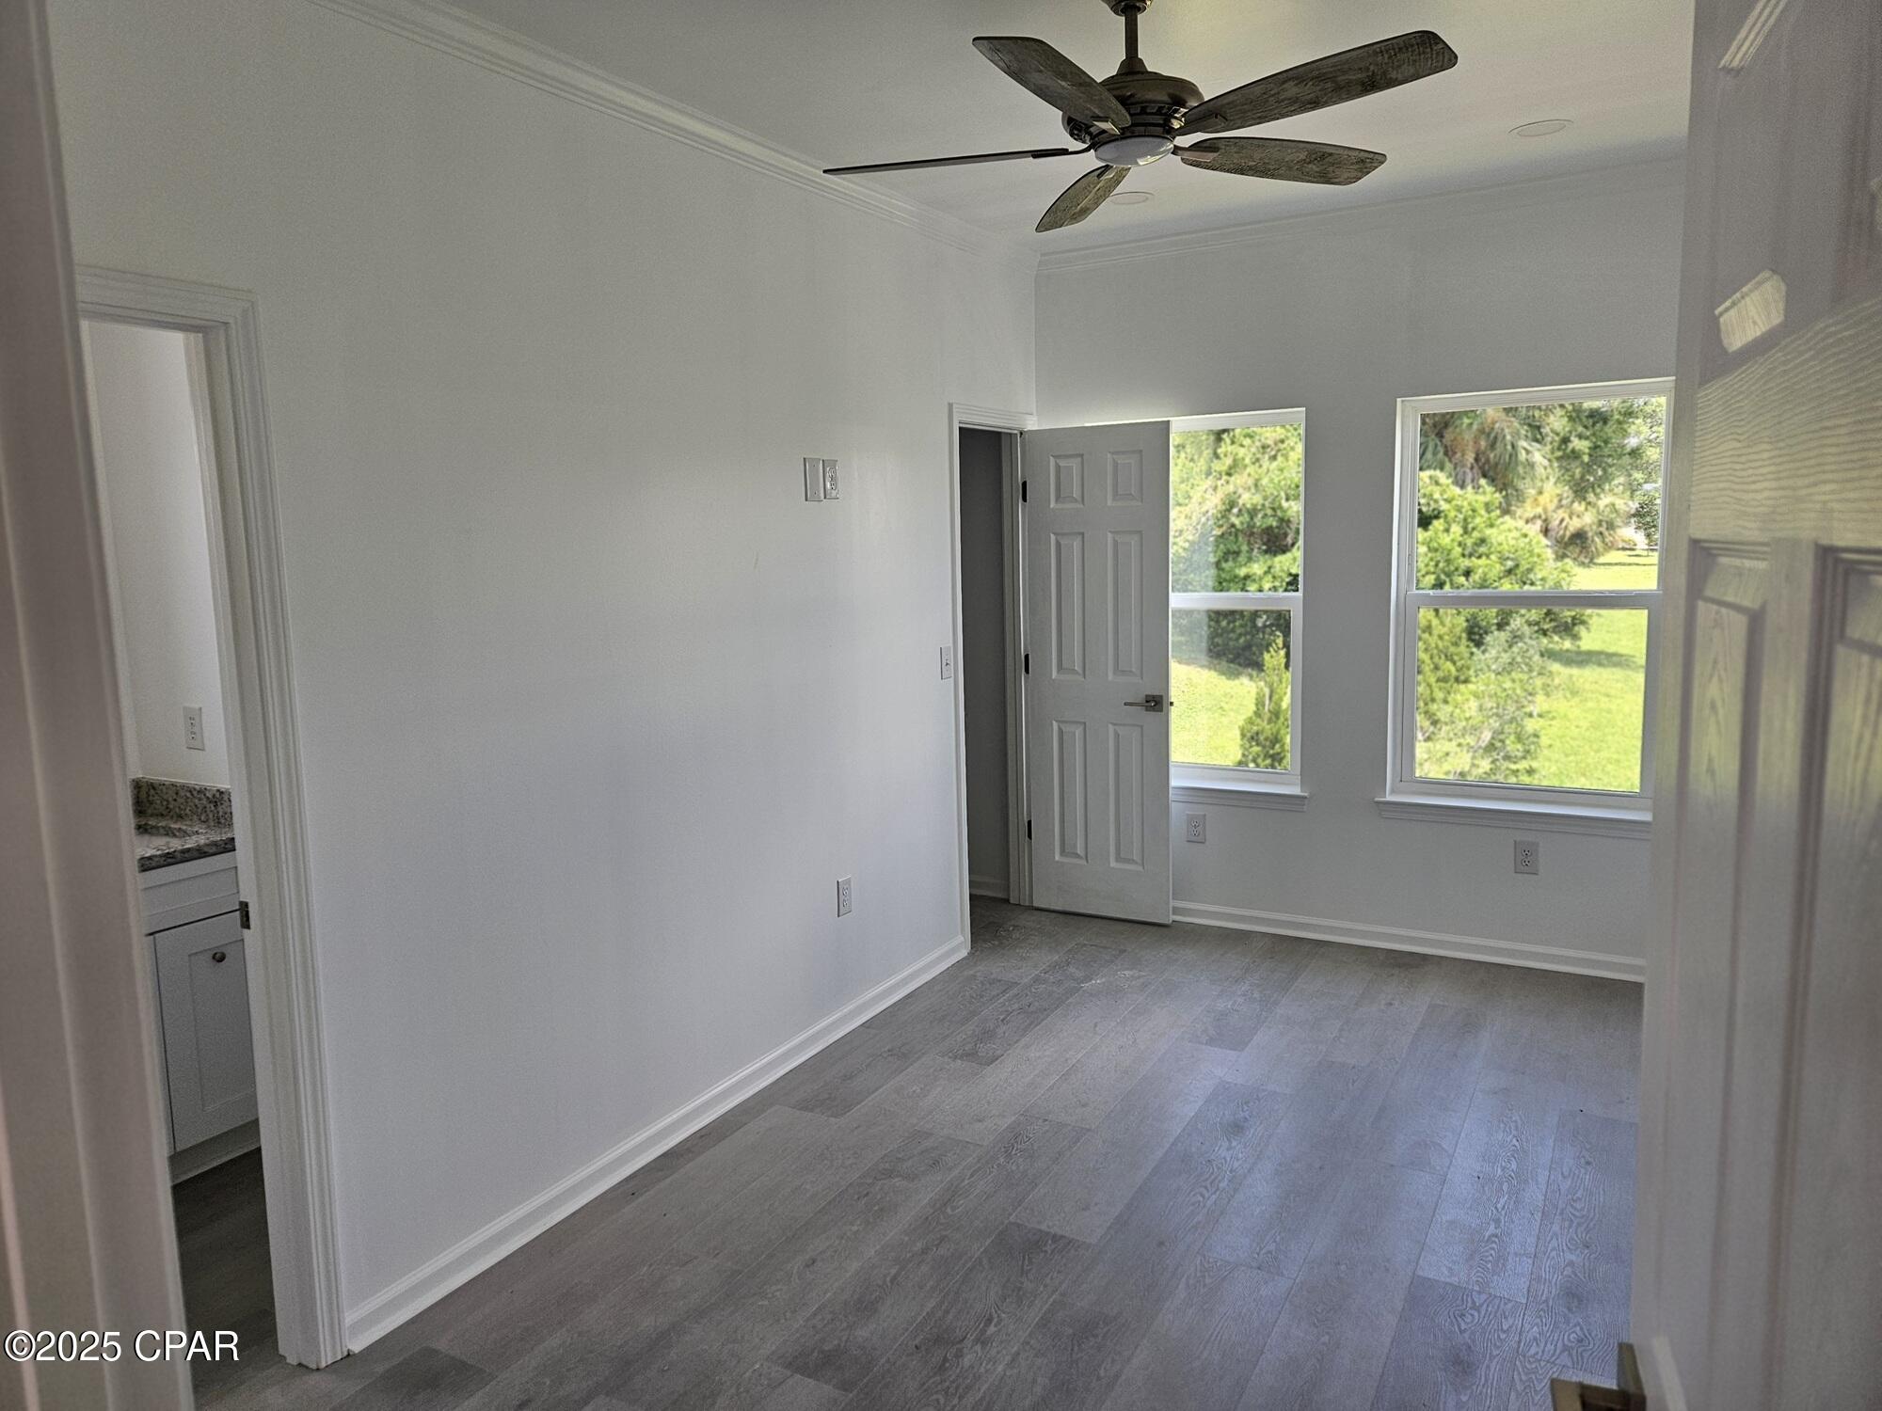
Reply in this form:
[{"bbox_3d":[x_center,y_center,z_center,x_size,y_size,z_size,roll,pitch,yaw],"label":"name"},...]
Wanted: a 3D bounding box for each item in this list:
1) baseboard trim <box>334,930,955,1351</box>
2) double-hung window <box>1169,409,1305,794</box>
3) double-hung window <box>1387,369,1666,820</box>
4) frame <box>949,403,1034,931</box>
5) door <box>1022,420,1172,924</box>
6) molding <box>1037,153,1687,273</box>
[{"bbox_3d":[-0.562,1.121,3.749,0.017,0.088,2.670,3,9,29],"label":"baseboard trim"},{"bbox_3d":[1.042,-0.420,5.088,0.880,1.490,0.100,3,9,29],"label":"double-hung window"},{"bbox_3d":[2.093,-0.367,4.497,0.880,1.490,0.100,3,9,29],"label":"double-hung window"},{"bbox_3d":[0.193,-0.117,5.097,0.130,2.120,0.740,3,9,29],"label":"frame"},{"bbox_3d":[0.665,-0.114,5.196,0.610,2.030,0.036,2,9,26],"label":"door"},{"bbox_3d":[1.459,-1.760,4.549,2.500,0.080,0.066,3,9,29],"label":"molding"}]

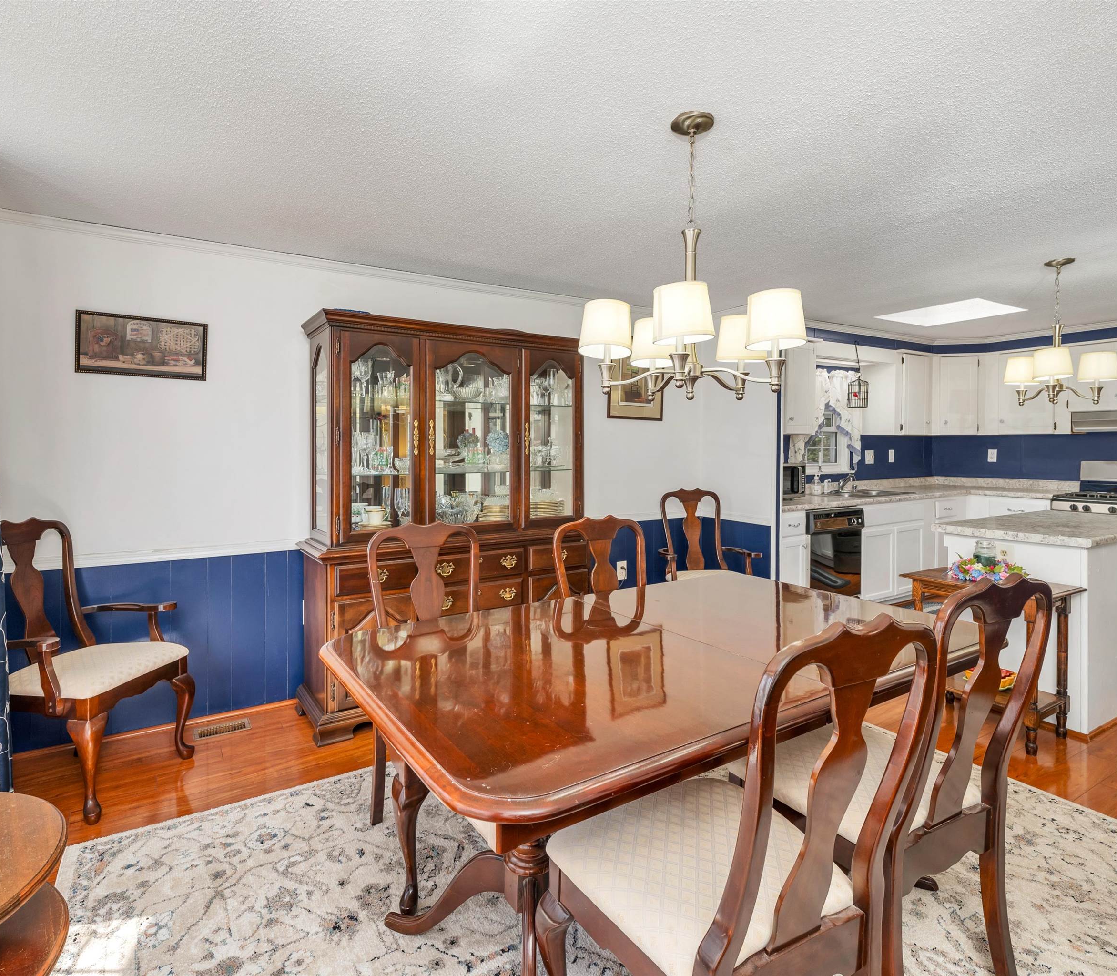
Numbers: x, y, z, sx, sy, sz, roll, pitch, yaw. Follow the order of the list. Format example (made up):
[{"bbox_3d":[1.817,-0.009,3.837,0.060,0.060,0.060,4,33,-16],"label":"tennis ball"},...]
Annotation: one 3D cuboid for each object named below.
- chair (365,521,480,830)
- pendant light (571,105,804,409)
[{"bbox_3d":[-0.348,0.681,1.941,0.510,1.040,0.570,-2,4,-32],"label":"chair"},{"bbox_3d":[0.414,-0.728,1.836,0.670,0.880,0.670,0,3,0],"label":"pendant light"}]

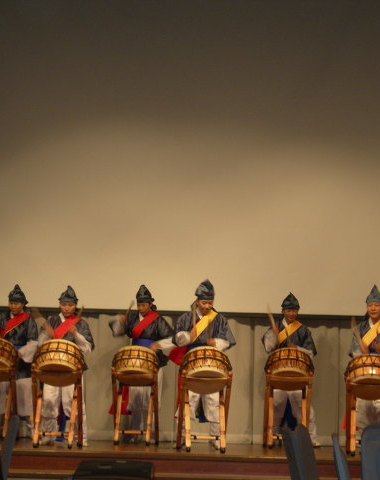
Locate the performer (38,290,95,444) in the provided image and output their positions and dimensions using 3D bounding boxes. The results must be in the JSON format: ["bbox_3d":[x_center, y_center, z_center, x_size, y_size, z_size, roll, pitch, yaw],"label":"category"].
[{"bbox_3d":[-1.256,1.284,17.300,0.540,1.630,0.500,1,-5,5],"label":"performer"}]

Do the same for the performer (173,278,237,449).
[{"bbox_3d":[0.146,1.252,17.100,0.640,1.710,0.500,2,-5,0],"label":"performer"}]

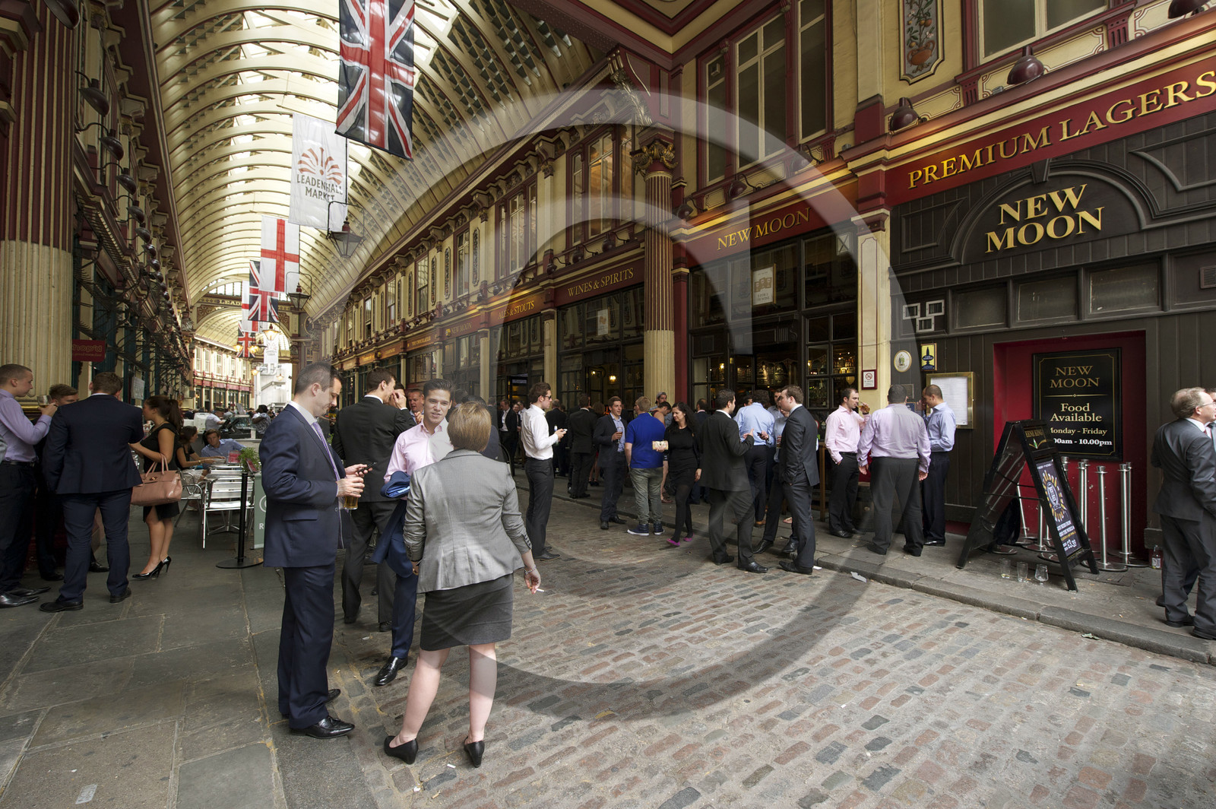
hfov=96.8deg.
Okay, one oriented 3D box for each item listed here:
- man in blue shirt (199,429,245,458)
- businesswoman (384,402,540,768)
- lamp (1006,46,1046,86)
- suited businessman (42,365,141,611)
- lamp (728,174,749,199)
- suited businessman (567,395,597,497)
[{"bbox_3d":[-5.234,1.001,7.306,0.600,1.310,0.750,1,-1,-37],"label":"man in blue shirt"},{"bbox_3d":[-0.667,0.777,2.437,0.620,1.571,0.450,1,-1,-25],"label":"businesswoman"},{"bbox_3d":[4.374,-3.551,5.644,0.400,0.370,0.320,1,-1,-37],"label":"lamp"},{"bbox_3d":[-4.190,0.668,4.409,0.600,1.850,0.440,1,-1,-38],"label":"suited businessman"},{"bbox_3d":[2.046,-3.419,8.486,0.370,0.390,0.340,1,-2,-38],"label":"lamp"},{"bbox_3d":[-0.475,0.720,9.820,0.500,1.819,0.420,0,-1,14],"label":"suited businessman"}]

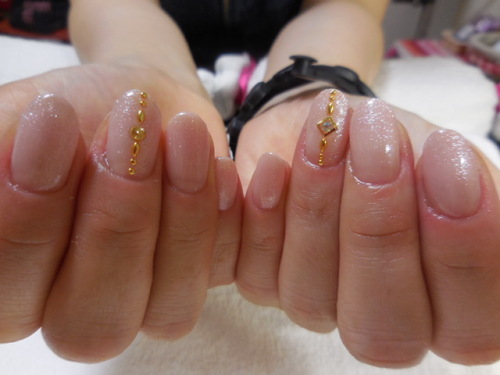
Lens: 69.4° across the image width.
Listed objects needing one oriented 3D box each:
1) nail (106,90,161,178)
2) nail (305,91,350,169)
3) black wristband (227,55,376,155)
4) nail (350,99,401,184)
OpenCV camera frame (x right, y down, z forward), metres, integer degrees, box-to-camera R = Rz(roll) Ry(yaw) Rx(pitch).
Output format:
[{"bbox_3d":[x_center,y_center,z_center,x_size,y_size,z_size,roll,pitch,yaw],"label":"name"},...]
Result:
[{"bbox_3d":[-0.028,-0.012,0.086,0.012,0.021,0.004,5,-17,-17],"label":"nail"},{"bbox_3d":[0.020,-0.015,0.094,0.011,0.020,0.004,7,-16,7],"label":"nail"},{"bbox_3d":[0.025,-0.034,0.165,0.064,0.044,0.018,-2,31,14],"label":"black wristband"},{"bbox_3d":[0.030,-0.011,0.087,0.012,0.020,0.004,2,-16,9],"label":"nail"}]

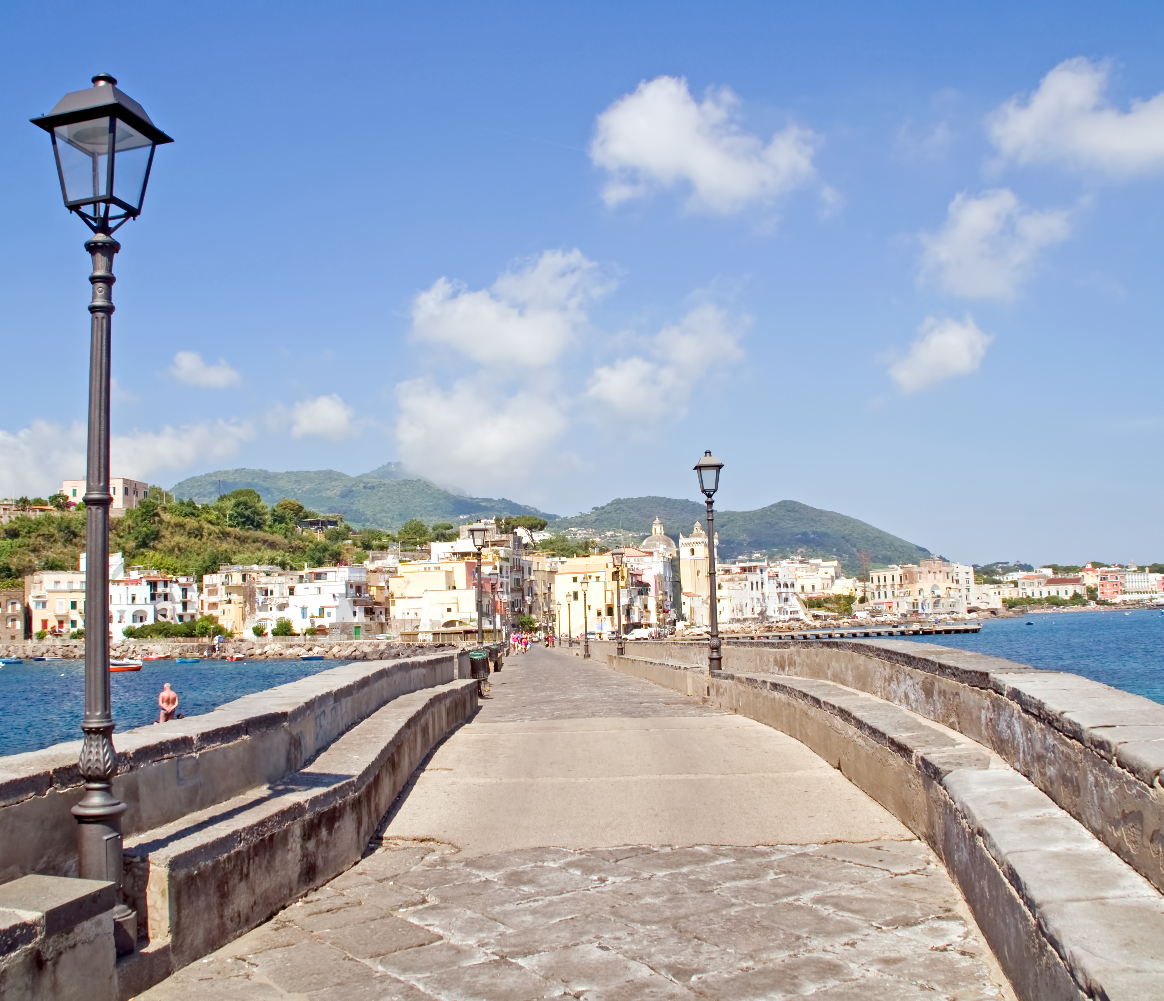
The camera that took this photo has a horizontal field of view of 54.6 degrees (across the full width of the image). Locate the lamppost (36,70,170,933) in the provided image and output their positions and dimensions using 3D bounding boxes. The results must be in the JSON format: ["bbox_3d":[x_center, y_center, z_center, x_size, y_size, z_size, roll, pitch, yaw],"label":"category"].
[{"bbox_3d":[-2.317,-0.023,5.463,0.480,4.250,0.480,-3,-6,14],"label":"lamppost"}]

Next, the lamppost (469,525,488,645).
[{"bbox_3d":[-2.834,2.793,31.563,0.480,4.250,0.480,-1,-6,-2],"label":"lamppost"}]

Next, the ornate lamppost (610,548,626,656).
[{"bbox_3d":[1.362,3.848,40.844,0.480,4.250,0.480,-1,-6,-2],"label":"ornate lamppost"}]

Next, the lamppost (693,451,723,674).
[{"bbox_3d":[2.286,1.243,19.692,0.480,4.250,0.480,-1,-6,-2],"label":"lamppost"}]

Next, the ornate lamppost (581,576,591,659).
[{"bbox_3d":[0.216,6.151,59.348,0.480,4.250,0.480,-1,-6,-2],"label":"ornate lamppost"}]

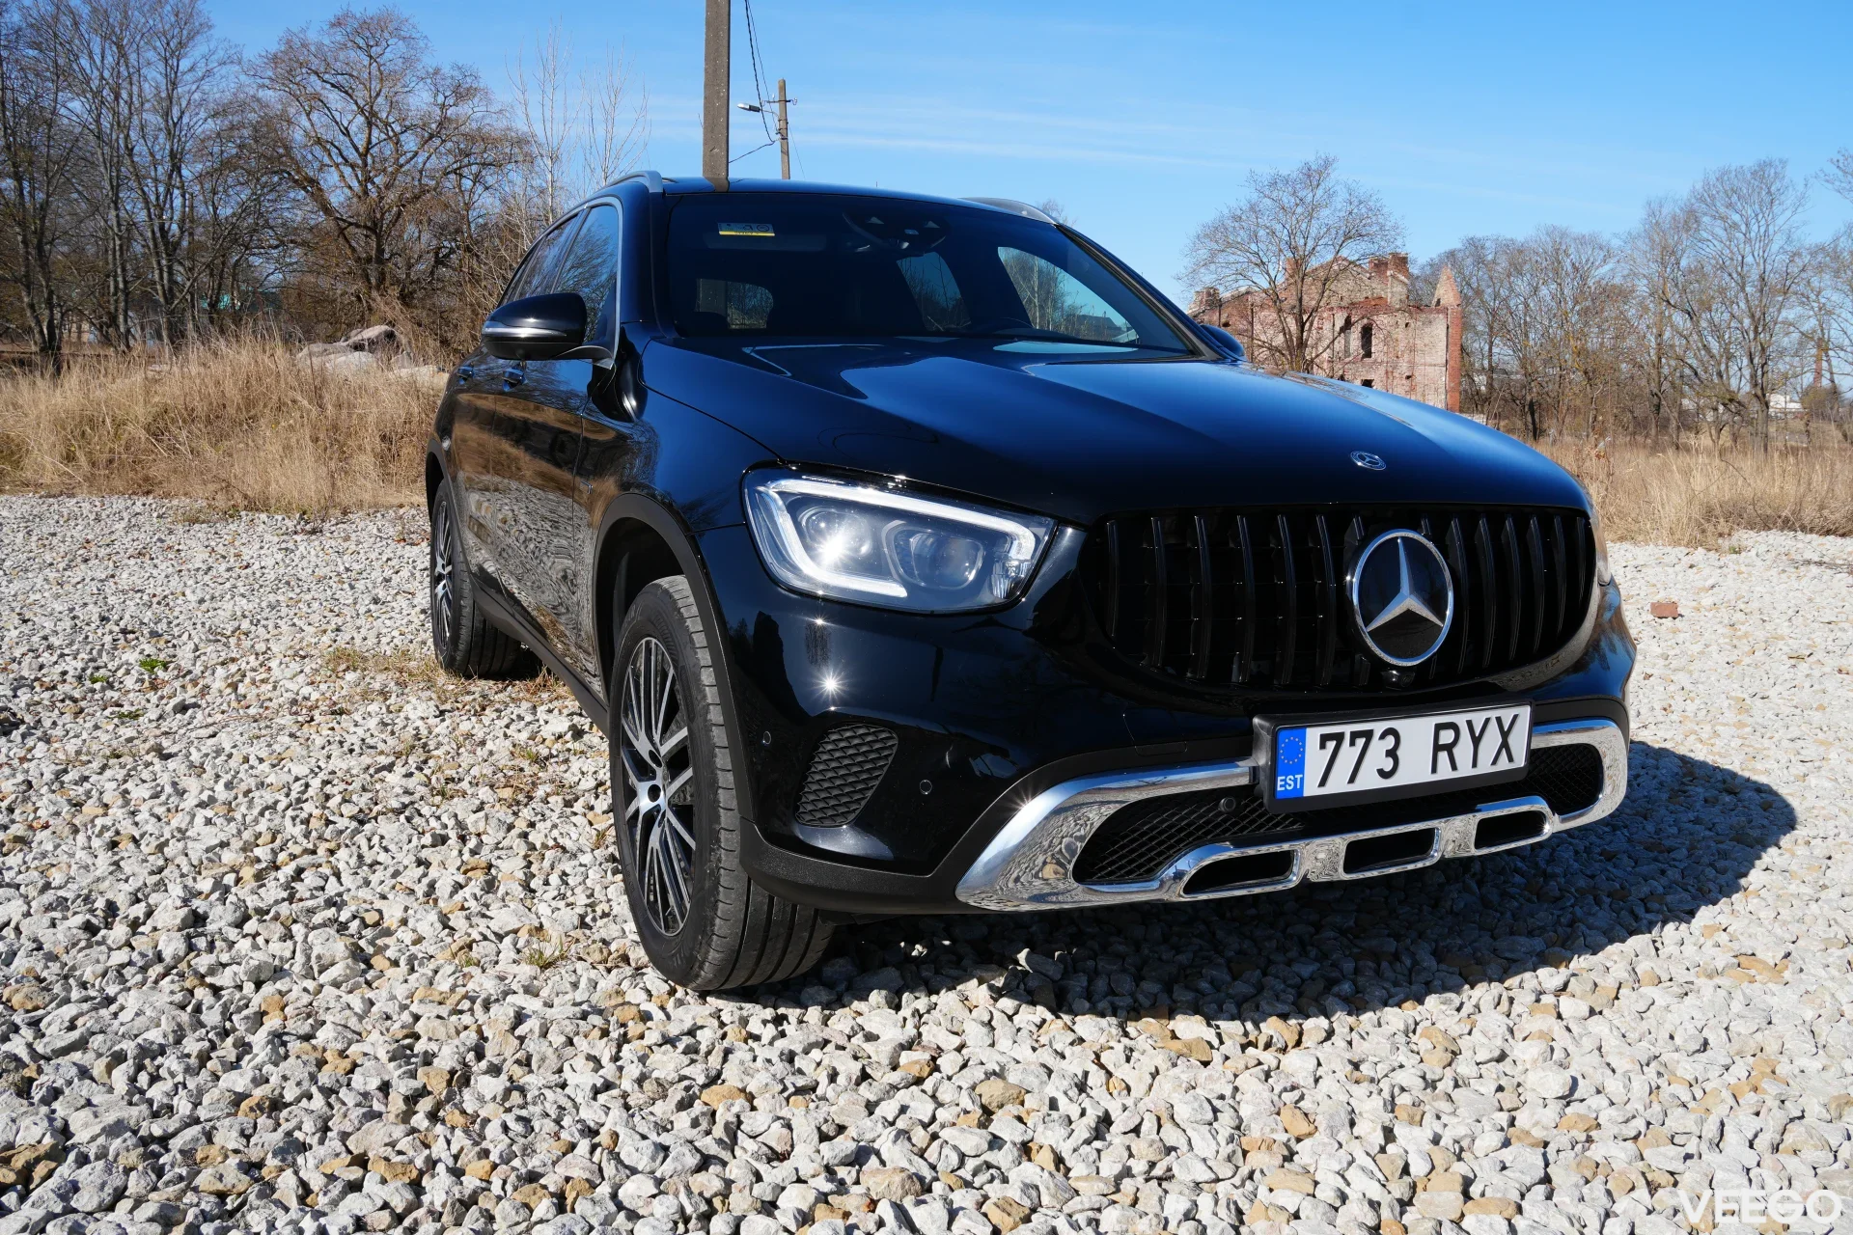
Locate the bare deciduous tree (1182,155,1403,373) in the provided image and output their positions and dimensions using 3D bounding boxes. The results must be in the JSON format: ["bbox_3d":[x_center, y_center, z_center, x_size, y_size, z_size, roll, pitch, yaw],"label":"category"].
[{"bbox_3d":[15.814,-13.901,59.219,9.563,11.962,9.085,2,9,0],"label":"bare deciduous tree"}]

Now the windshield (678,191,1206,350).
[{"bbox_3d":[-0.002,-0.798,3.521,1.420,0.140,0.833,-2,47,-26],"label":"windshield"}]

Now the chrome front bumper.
[{"bbox_3d":[0.671,0.300,2.249,1.390,0.220,0.210,-2,10,-26],"label":"chrome front bumper"}]

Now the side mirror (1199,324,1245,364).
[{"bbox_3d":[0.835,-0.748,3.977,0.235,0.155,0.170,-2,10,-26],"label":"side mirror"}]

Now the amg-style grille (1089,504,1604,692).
[{"bbox_3d":[0.695,-0.034,2.172,1.070,0.295,0.160,-2,10,-26],"label":"amg-style grille"}]

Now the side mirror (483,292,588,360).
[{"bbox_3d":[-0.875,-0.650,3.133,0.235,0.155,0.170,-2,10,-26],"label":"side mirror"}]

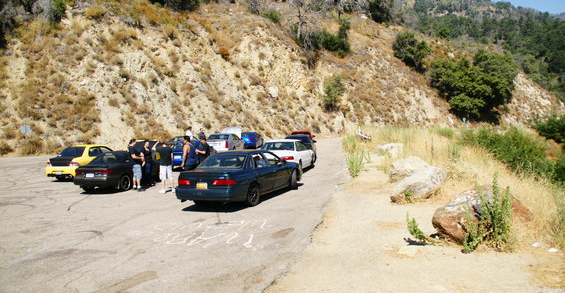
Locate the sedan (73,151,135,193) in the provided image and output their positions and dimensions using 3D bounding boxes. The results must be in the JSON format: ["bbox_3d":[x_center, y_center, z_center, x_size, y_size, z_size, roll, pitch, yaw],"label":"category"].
[{"bbox_3d":[-6.330,0.880,17.150,1.700,1.360,4.500,0,4,14],"label":"sedan"}]

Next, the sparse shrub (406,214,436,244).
[{"bbox_3d":[2.451,1.460,7.500,0.530,0.520,0.450,0,3,18],"label":"sparse shrub"}]

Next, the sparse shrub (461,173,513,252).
[{"bbox_3d":[3.516,1.146,7.250,0.860,1.330,0.720,1,3,26],"label":"sparse shrub"}]

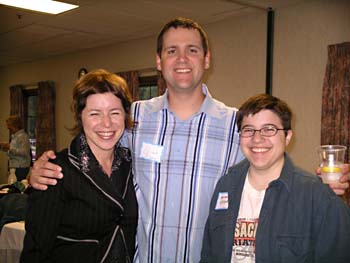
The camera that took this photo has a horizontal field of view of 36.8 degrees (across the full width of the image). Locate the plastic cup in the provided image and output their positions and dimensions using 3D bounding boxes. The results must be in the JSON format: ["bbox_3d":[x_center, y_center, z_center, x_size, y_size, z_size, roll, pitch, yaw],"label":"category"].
[{"bbox_3d":[0.493,0.105,1.650,0.084,0.113,0.084,2,3,0],"label":"plastic cup"}]

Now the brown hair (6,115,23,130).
[{"bbox_3d":[-2.162,-0.117,7.100,0.220,0.210,0.175,-1,0,8],"label":"brown hair"}]

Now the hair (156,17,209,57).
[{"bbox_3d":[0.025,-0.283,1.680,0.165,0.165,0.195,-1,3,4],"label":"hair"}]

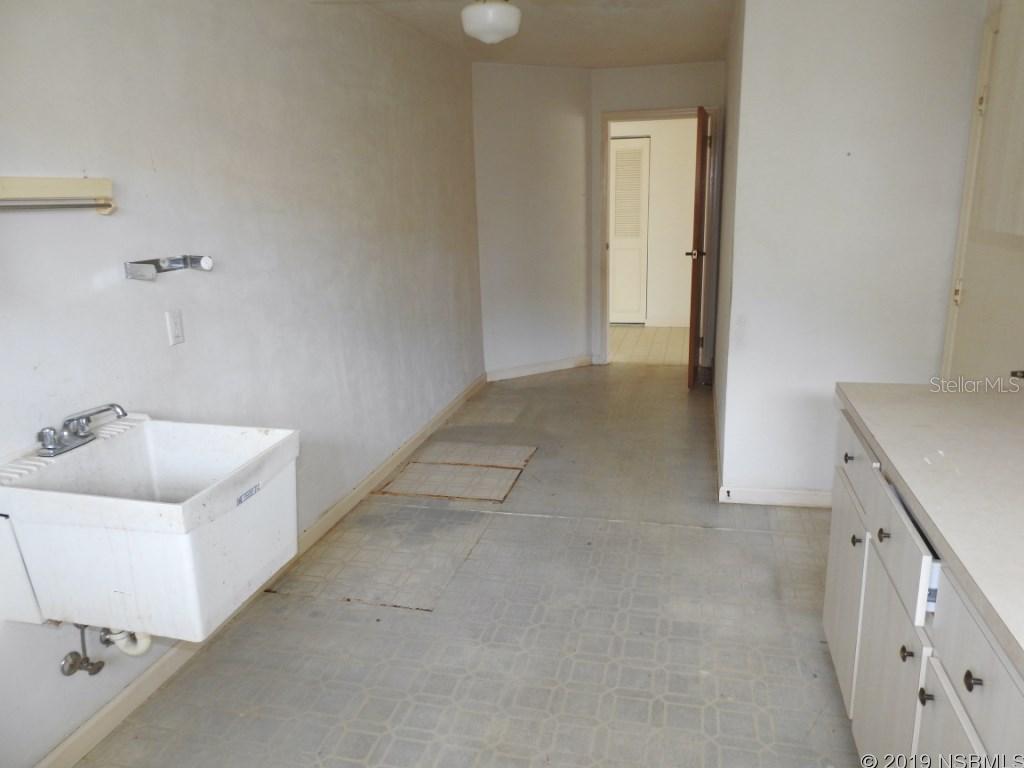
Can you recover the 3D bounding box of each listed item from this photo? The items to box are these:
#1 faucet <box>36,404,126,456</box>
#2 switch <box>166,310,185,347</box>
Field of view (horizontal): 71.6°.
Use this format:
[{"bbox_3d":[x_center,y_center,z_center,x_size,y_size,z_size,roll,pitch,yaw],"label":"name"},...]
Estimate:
[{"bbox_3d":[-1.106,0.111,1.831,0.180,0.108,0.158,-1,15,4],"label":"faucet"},{"bbox_3d":[-1.104,-0.184,2.333,0.010,0.113,0.068,2,16,14],"label":"switch"}]

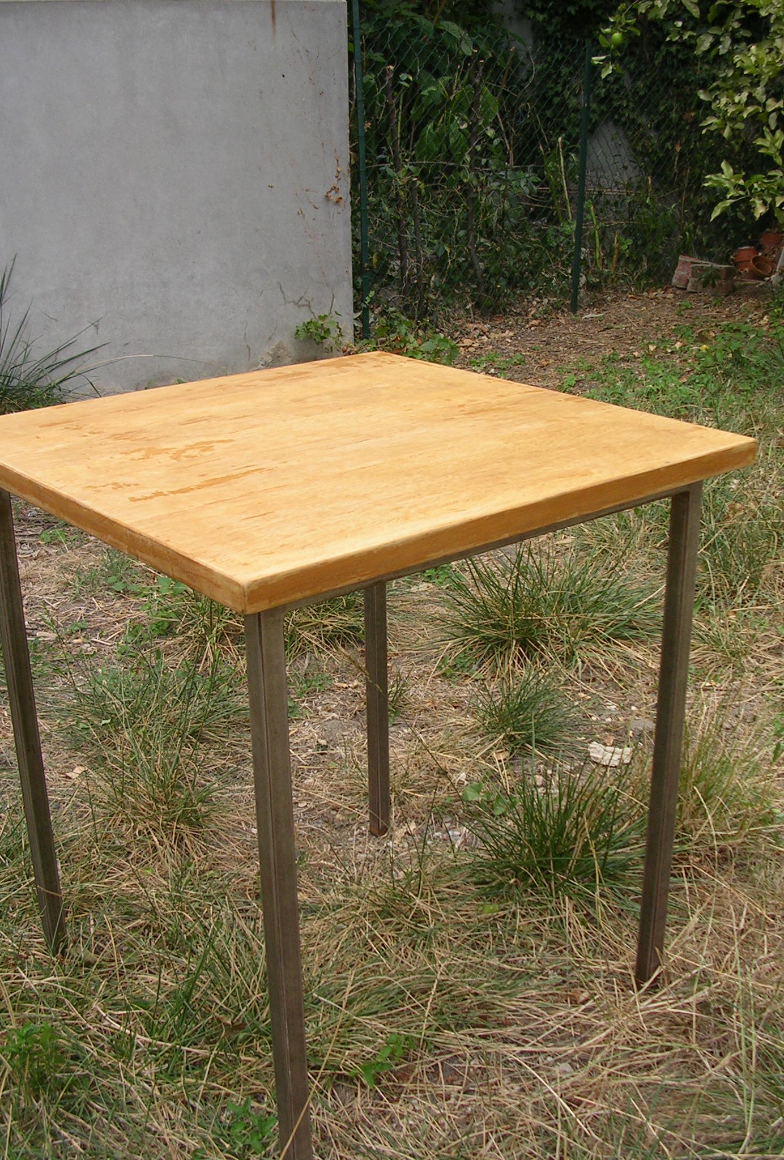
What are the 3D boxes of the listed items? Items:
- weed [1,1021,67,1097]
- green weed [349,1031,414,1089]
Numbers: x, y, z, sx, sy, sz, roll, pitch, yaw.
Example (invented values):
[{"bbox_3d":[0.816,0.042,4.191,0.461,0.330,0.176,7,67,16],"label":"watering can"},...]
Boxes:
[{"bbox_3d":[-0.414,0.552,1.474,0.066,0.066,0.060,-8,22,-18],"label":"weed"},{"bbox_3d":[-0.013,0.602,1.620,0.083,0.050,0.070,-1,21,0],"label":"green weed"}]

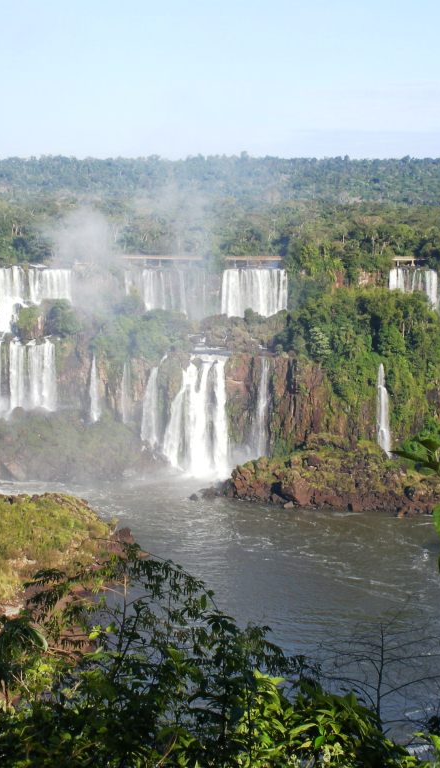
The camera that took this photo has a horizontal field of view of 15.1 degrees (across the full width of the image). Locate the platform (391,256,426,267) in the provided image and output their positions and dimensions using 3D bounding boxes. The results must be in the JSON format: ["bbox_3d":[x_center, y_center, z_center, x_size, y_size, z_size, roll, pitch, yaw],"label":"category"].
[{"bbox_3d":[70.548,-45.847,620.000,13.400,3.600,3.800,1,8,3],"label":"platform"}]

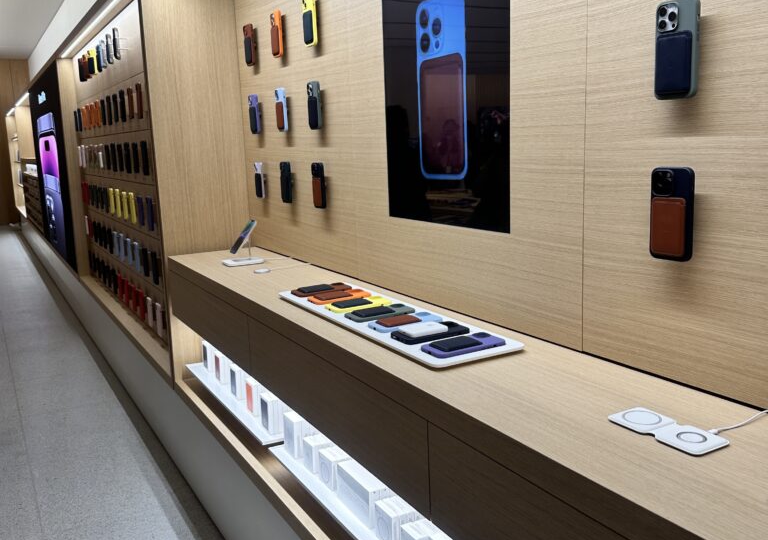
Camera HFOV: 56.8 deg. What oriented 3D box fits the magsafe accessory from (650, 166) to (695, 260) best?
[{"bbox_3d":[0.470,-0.092,1.165,0.015,0.150,0.074,-8,12,-29],"label":"magsafe accessory"}]

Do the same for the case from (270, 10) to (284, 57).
[{"bbox_3d":[-0.378,-0.830,2.497,0.015,0.150,0.074,-8,12,-29],"label":"case"}]

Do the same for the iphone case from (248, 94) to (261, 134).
[{"bbox_3d":[-0.508,-0.610,2.786,0.015,0.150,0.074,-8,12,-29],"label":"iphone case"}]

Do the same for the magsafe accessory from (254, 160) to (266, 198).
[{"bbox_3d":[-0.496,-0.358,2.832,0.013,0.147,0.071,-8,12,-29],"label":"magsafe accessory"}]

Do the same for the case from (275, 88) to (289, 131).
[{"bbox_3d":[-0.369,-0.575,2.546,0.015,0.150,0.074,-8,12,-29],"label":"case"}]

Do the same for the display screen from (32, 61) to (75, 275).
[{"bbox_3d":[-3.111,-0.955,6.666,0.060,1.630,2.900,-8,12,-29],"label":"display screen"}]

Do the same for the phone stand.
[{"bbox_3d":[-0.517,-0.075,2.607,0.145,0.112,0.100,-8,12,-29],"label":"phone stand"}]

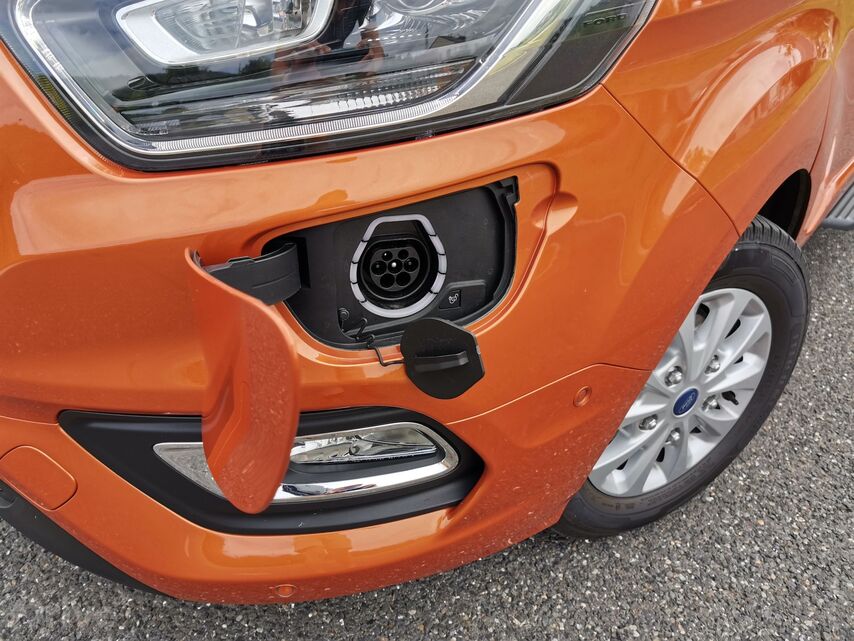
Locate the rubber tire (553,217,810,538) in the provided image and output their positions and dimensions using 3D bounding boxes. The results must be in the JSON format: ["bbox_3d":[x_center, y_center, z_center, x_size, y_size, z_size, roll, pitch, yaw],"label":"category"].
[{"bbox_3d":[0.411,0.097,1.212,0.680,0.680,0.214,-13,33,-23],"label":"rubber tire"}]

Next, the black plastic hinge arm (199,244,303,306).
[{"bbox_3d":[-0.148,-0.036,0.561,0.095,0.046,0.033,-28,39,-34],"label":"black plastic hinge arm"}]

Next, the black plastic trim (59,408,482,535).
[{"bbox_3d":[-0.170,0.161,0.725,0.463,0.128,0.100,3,30,2],"label":"black plastic trim"}]

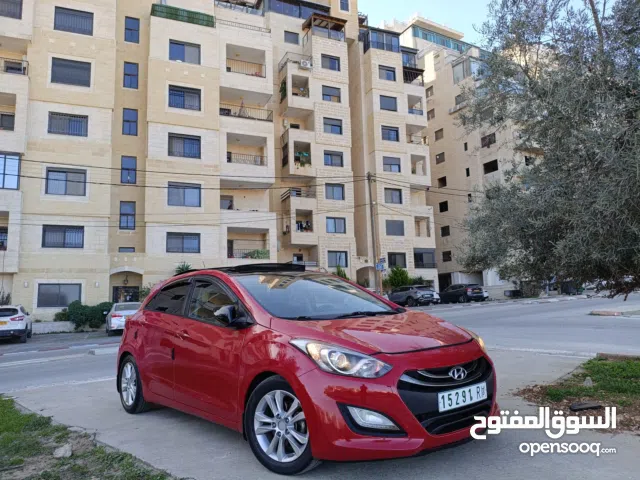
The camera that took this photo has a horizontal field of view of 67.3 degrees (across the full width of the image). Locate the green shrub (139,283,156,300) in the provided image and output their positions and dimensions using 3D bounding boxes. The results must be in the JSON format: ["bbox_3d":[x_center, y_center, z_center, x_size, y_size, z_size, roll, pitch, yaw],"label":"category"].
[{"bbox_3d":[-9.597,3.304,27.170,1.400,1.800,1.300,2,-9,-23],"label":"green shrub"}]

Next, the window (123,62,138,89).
[{"bbox_3d":[-12.113,-10.541,30.884,0.882,1.753,0.129,2,-9,-23],"label":"window"}]

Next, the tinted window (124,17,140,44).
[{"bbox_3d":[-12.211,-13.635,31.312,0.882,1.723,0.129,2,-9,-23],"label":"tinted window"}]

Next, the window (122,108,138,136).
[{"bbox_3d":[-12.216,-7.581,30.916,0.871,1.766,0.150,1,-9,-20],"label":"window"}]

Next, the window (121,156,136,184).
[{"bbox_3d":[-12.120,-4.434,30.470,0.871,1.751,0.150,1,-9,-20],"label":"window"}]

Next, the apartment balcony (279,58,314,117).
[{"bbox_3d":[-2.139,-13.892,44.887,2.575,4.229,2.130,2,-9,-23],"label":"apartment balcony"}]

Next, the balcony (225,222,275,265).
[{"bbox_3d":[-4.923,0.383,31.879,3.201,2.672,2.032,2,-9,-21],"label":"balcony"}]

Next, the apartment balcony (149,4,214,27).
[{"bbox_3d":[-9.177,-14.521,32.137,4.146,0.854,1.423,2,-9,-21],"label":"apartment balcony"}]

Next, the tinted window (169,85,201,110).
[{"bbox_3d":[-8.636,-9.054,30.822,1.971,1.463,0.150,2,-9,-23],"label":"tinted window"}]

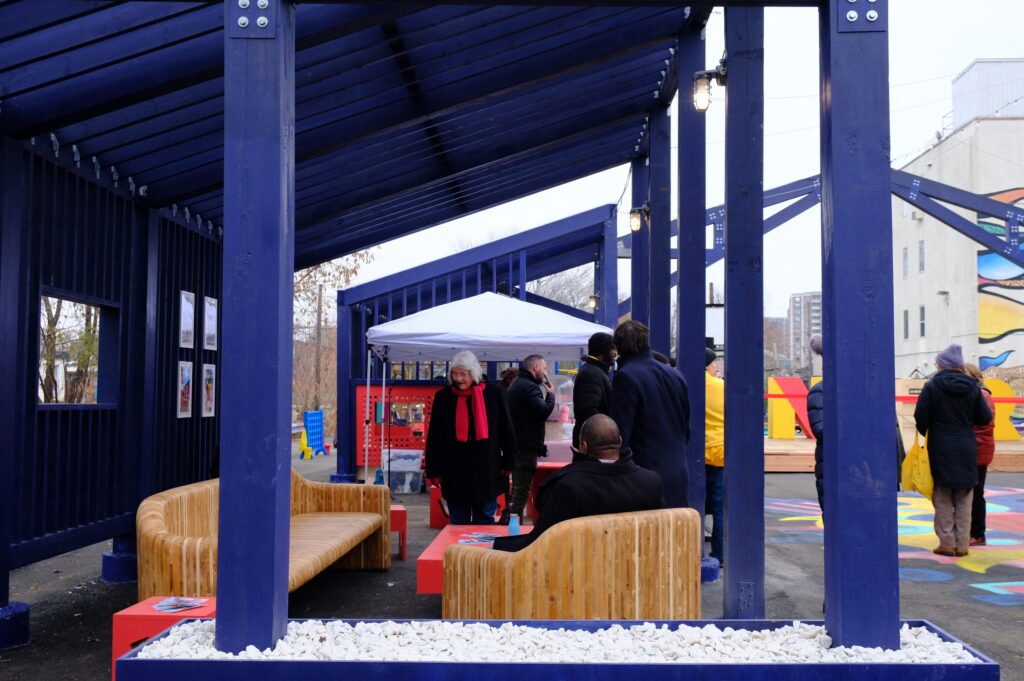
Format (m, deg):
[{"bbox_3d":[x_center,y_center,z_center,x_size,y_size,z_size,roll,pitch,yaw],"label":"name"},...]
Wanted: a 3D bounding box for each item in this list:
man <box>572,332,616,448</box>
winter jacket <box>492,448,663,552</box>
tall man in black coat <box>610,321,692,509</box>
[{"bbox_3d":[0.630,0.823,7.600,0.380,1.770,0.540,2,-4,-30],"label":"man"},{"bbox_3d":[0.321,0.846,4.870,0.800,0.630,0.550,1,-3,-7],"label":"winter jacket"},{"bbox_3d":[0.912,0.769,6.550,0.520,1.800,0.360,2,-3,-25],"label":"tall man in black coat"}]

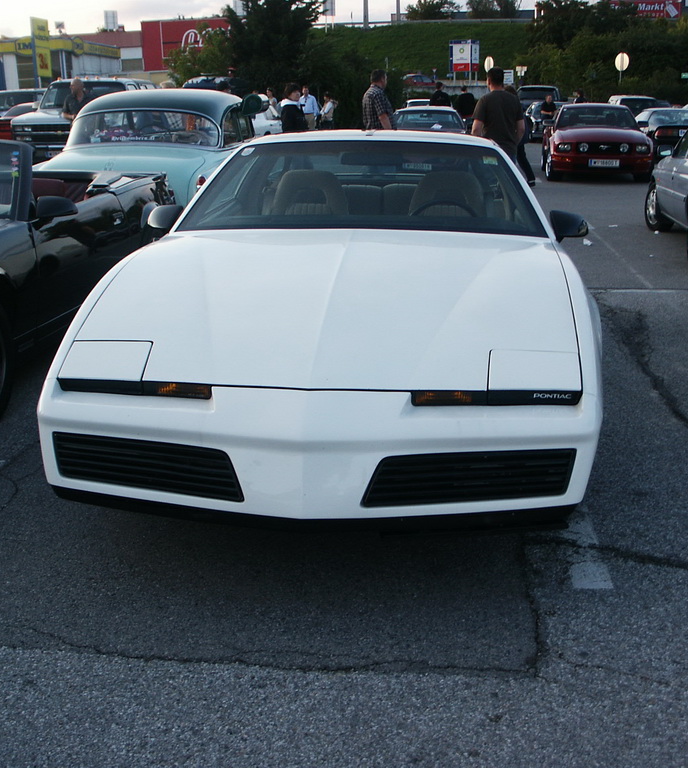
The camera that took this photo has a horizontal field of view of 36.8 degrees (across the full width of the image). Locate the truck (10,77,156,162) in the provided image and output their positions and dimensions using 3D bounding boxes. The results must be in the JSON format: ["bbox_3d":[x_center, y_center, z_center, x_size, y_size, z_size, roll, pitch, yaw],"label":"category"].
[{"bbox_3d":[-5.172,-5.505,21.869,2.000,1.820,5.100,1,16,3],"label":"truck"}]

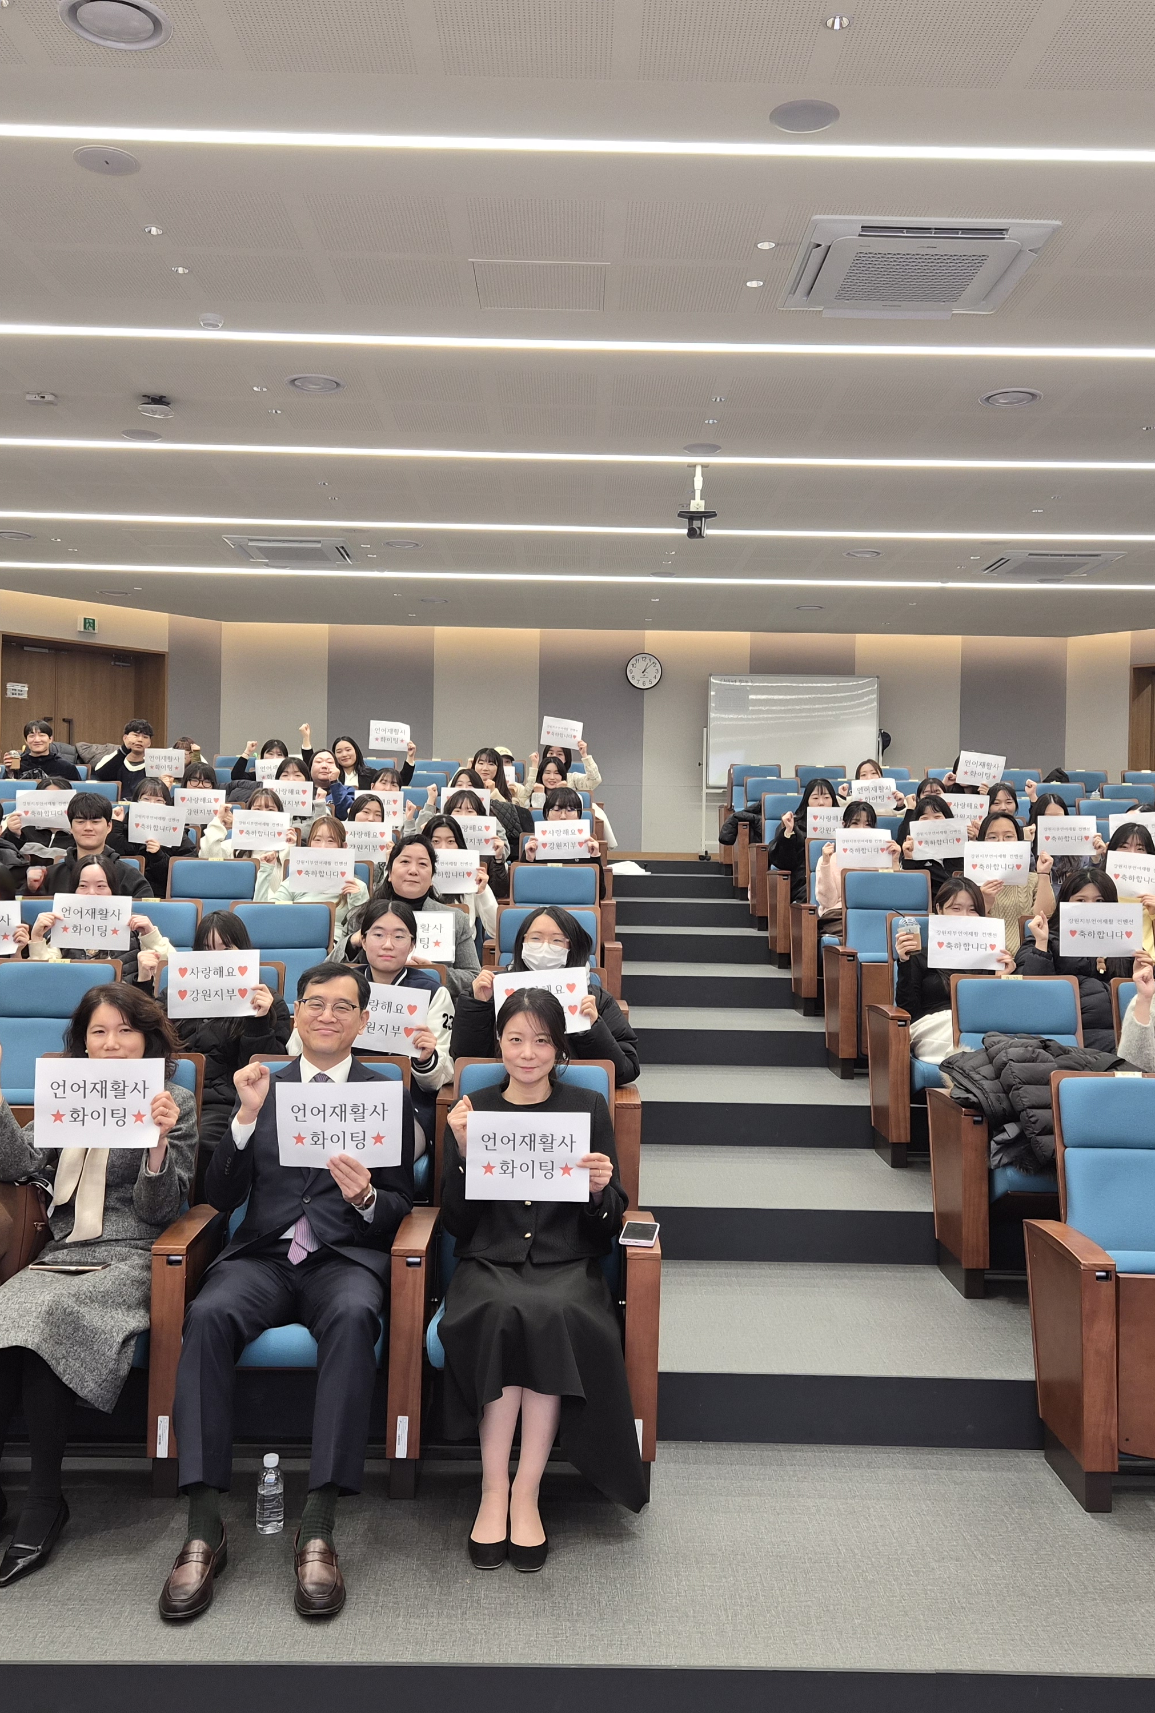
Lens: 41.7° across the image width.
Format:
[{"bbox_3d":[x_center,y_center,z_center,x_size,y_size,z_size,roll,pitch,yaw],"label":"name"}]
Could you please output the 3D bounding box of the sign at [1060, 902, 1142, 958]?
[{"bbox_3d":[2.002,0.282,5.800,0.297,0.210,0.012,1,-5,16],"label":"sign"}]

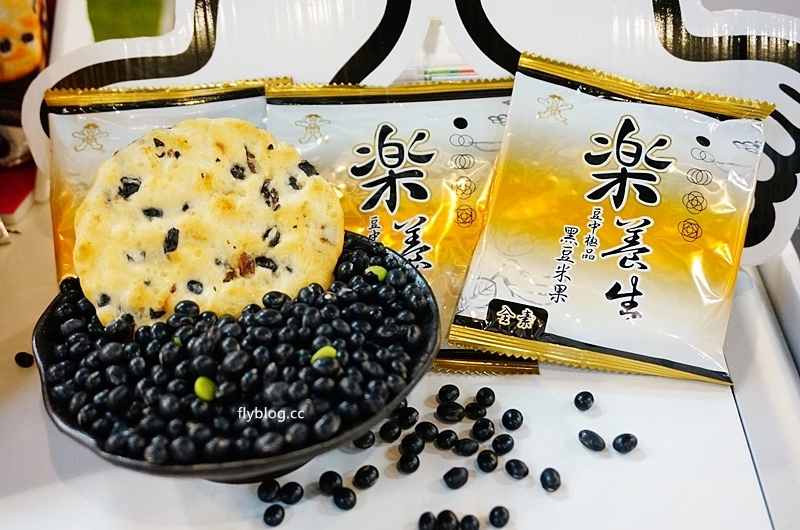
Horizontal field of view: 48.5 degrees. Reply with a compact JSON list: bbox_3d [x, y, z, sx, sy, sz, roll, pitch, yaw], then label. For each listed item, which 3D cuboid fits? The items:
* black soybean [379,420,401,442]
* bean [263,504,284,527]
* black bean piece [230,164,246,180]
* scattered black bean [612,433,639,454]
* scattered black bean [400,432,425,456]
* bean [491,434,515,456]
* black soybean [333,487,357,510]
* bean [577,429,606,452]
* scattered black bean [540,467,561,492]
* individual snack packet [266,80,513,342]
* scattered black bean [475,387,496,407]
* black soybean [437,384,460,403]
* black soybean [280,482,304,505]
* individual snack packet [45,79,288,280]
[{"bbox_3d":[-0.004,0.064,0.340,0.008,0.008,0.009,0,32,-1],"label":"black soybean"},{"bbox_3d":[-0.044,0.089,0.314,0.007,0.006,0.009,4,28,7],"label":"bean"},{"bbox_3d":[-0.060,-0.035,0.332,0.005,0.006,0.004,0,14,0],"label":"black bean piece"},{"bbox_3d":[0.088,0.070,0.348,0.010,0.007,0.008,-7,29,-12],"label":"scattered black bean"},{"bbox_3d":[0.005,0.070,0.346,0.009,0.008,0.010,1,28,1],"label":"scattered black bean"},{"bbox_3d":[0.039,0.068,0.334,0.008,0.008,0.009,5,32,8],"label":"bean"},{"bbox_3d":[-0.020,0.085,0.320,0.008,0.007,0.009,-2,28,-4],"label":"black soybean"},{"bbox_3d":[0.072,0.066,0.331,0.007,0.007,0.011,-24,40,-32],"label":"bean"},{"bbox_3d":[0.056,0.080,0.330,0.007,0.007,0.010,3,28,6],"label":"scattered black bean"},{"bbox_3d":[0.001,-0.016,0.391,0.115,0.129,0.017,-2,4,0],"label":"individual snack packet"},{"bbox_3d":[0.034,0.052,0.351,0.007,0.007,0.008,6,34,9],"label":"scattered black bean"},{"bbox_3d":[0.020,0.052,0.359,0.009,0.008,0.008,2,32,4],"label":"black soybean"},{"bbox_3d":[-0.038,0.081,0.313,0.008,0.008,0.008,-5,32,-8],"label":"black soybean"},{"bbox_3d":[-0.102,-0.017,0.402,0.114,0.129,0.017,-4,4,-3],"label":"individual snack packet"}]

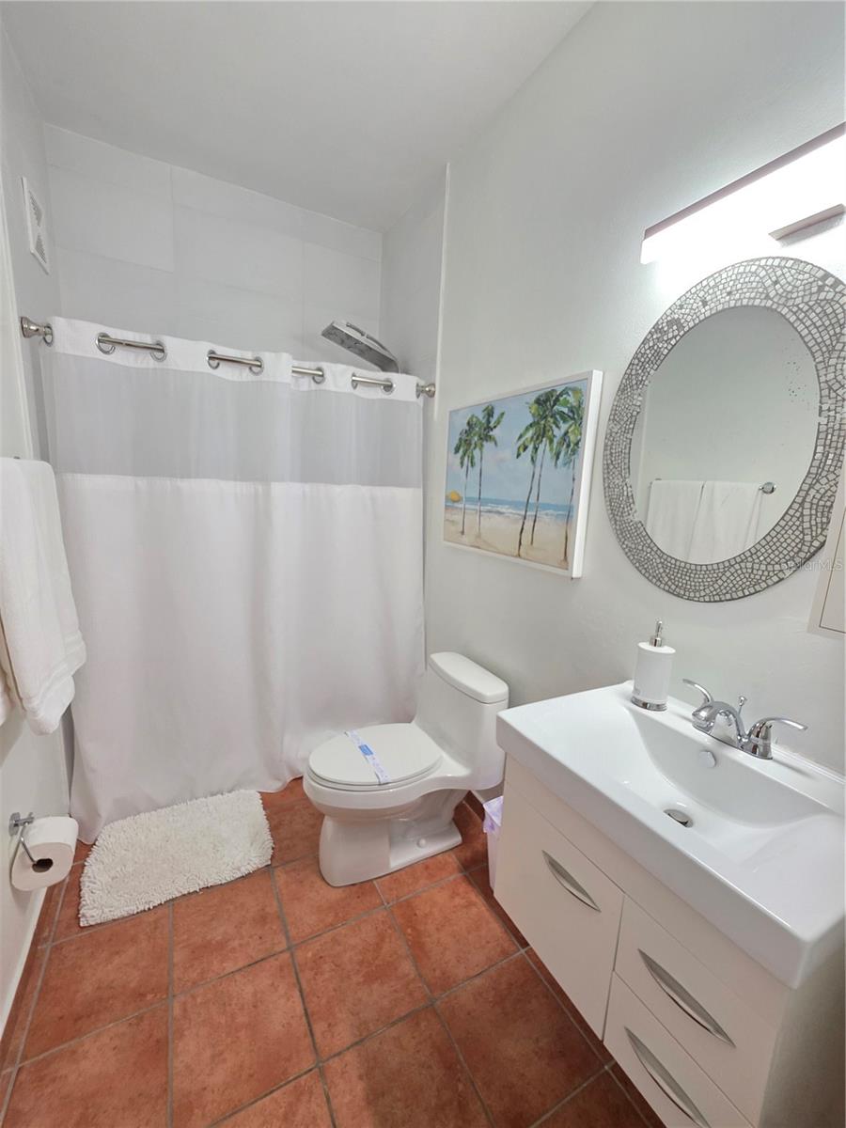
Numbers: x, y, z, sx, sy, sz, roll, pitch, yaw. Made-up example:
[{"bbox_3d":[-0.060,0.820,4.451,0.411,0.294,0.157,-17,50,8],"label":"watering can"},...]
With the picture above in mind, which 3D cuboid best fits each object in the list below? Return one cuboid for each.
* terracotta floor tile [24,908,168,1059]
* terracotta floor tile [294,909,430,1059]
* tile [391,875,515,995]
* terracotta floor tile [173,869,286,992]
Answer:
[{"bbox_3d":[-0.889,1.151,1.198,0.303,0.010,0.303,-3,11,-28],"label":"terracotta floor tile"},{"bbox_3d":[-0.184,1.180,1.218,0.303,0.010,0.303,-3,11,-28],"label":"terracotta floor tile"},{"bbox_3d":[0.085,1.184,1.383,0.302,0.010,0.302,-1,9,-29],"label":"tile"},{"bbox_3d":[-0.614,1.149,1.350,0.302,0.010,0.302,-1,9,-29],"label":"terracotta floor tile"}]

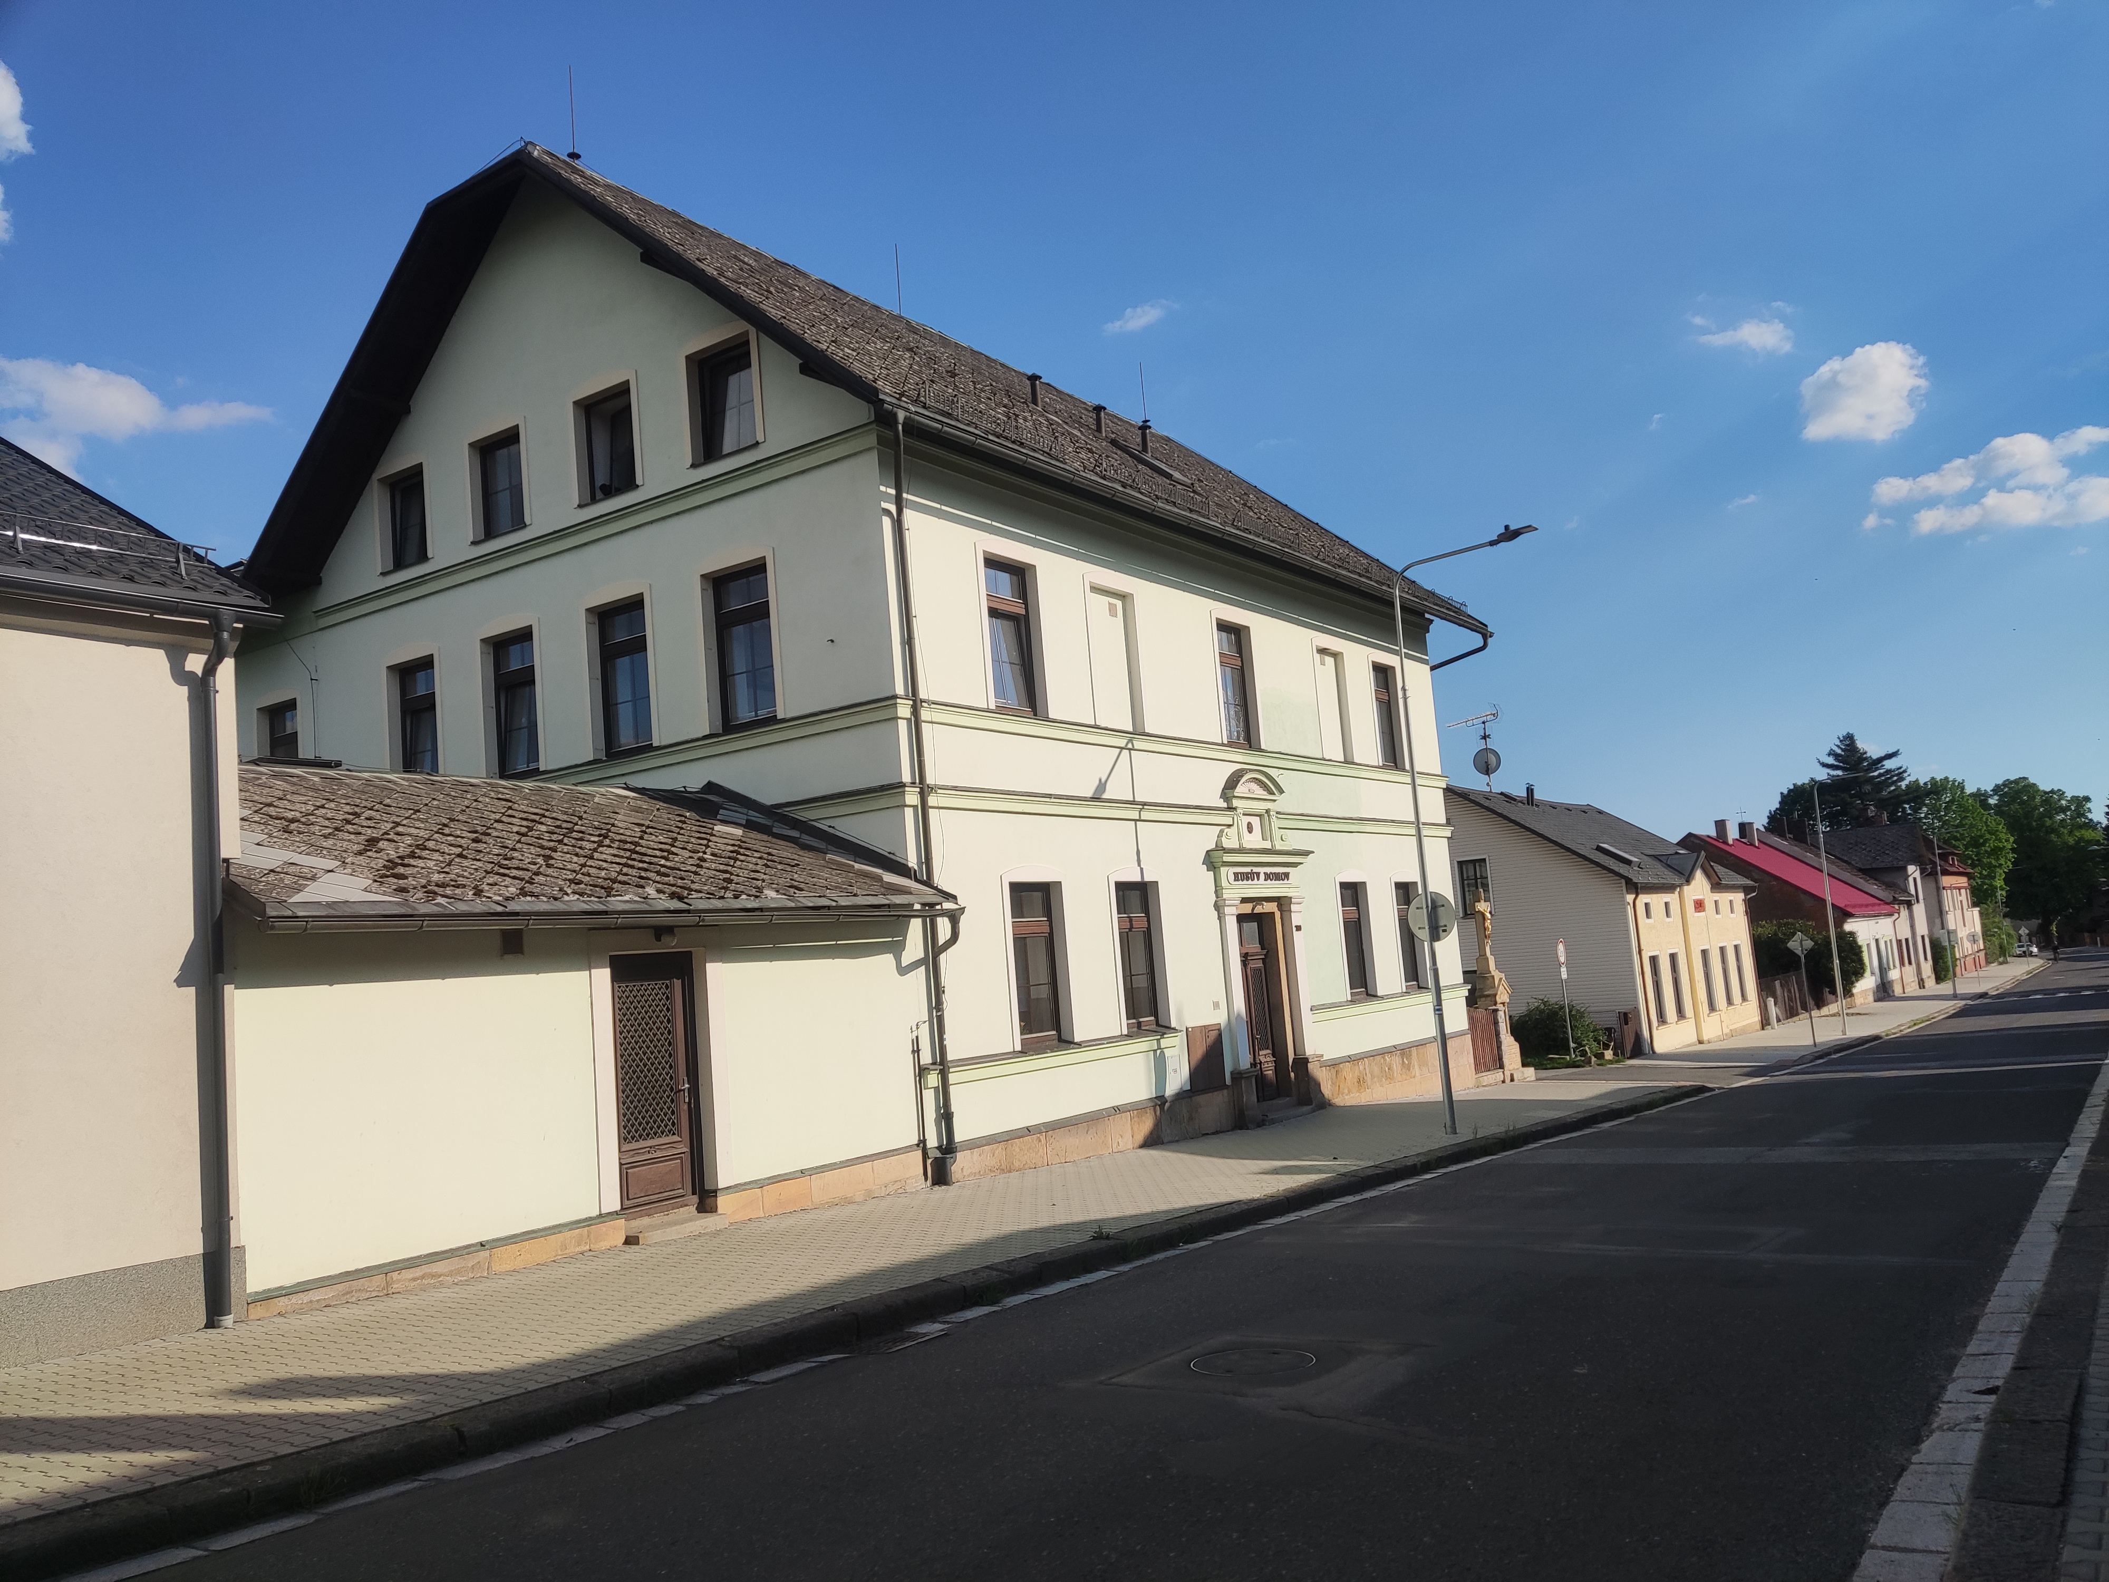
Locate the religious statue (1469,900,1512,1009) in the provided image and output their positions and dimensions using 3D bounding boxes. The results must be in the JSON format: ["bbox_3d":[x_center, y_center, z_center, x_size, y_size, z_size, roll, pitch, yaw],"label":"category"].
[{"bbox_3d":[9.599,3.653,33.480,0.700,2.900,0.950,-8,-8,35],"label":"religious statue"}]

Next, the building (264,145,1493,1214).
[{"bbox_3d":[-2.151,-1.447,28.484,14.400,15.300,20.000,-8,-8,35],"label":"building"}]

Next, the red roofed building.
[{"bbox_3d":[34.645,6.440,76.553,11.600,8.700,16.800,-9,-8,36],"label":"red roofed building"}]

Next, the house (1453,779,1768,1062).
[{"bbox_3d":[16.275,4.260,50.433,10.500,8.200,15.600,-8,-8,35],"label":"house"}]

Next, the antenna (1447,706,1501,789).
[{"bbox_3d":[13.339,-1.267,48.221,0.850,2.700,2.000,-1,-7,-23],"label":"antenna"}]

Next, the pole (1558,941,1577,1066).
[{"bbox_3d":[13.680,5.553,40.662,0.120,3.200,0.650,-8,-8,35],"label":"pole"}]

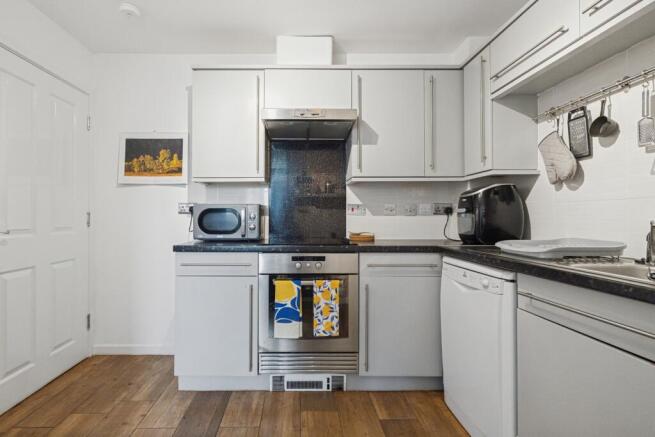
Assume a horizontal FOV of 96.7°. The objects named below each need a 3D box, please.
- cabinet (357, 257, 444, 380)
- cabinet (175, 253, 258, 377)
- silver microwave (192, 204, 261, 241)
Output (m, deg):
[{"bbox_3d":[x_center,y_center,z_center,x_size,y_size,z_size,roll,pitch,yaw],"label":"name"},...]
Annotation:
[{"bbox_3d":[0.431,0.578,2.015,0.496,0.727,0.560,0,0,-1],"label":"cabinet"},{"bbox_3d":[-0.667,0.574,2.012,0.500,0.736,0.570,0,0,-2],"label":"cabinet"},{"bbox_3d":[-0.682,0.030,2.110,0.442,0.251,0.340,0,0,-2],"label":"silver microwave"}]

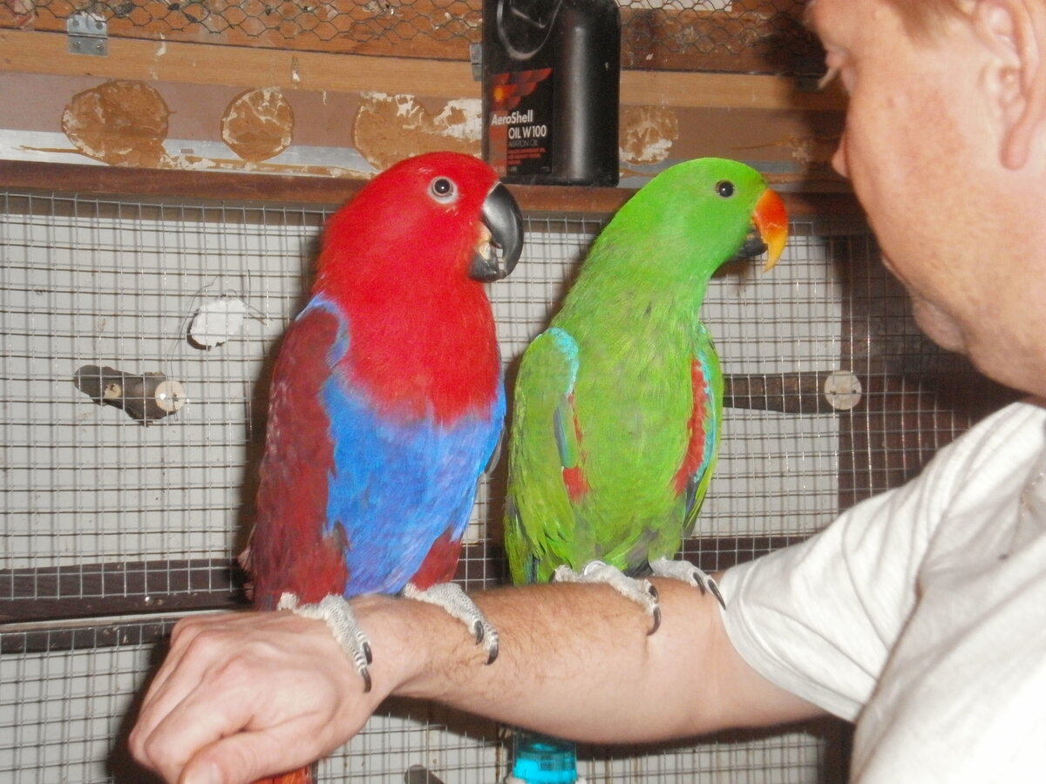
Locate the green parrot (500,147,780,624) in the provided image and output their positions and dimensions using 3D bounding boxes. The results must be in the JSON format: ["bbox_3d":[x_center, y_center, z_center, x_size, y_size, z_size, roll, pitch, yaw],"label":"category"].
[{"bbox_3d":[0.064,0.019,1.230,0.140,0.300,0.160,1,-2,-32],"label":"green parrot"}]

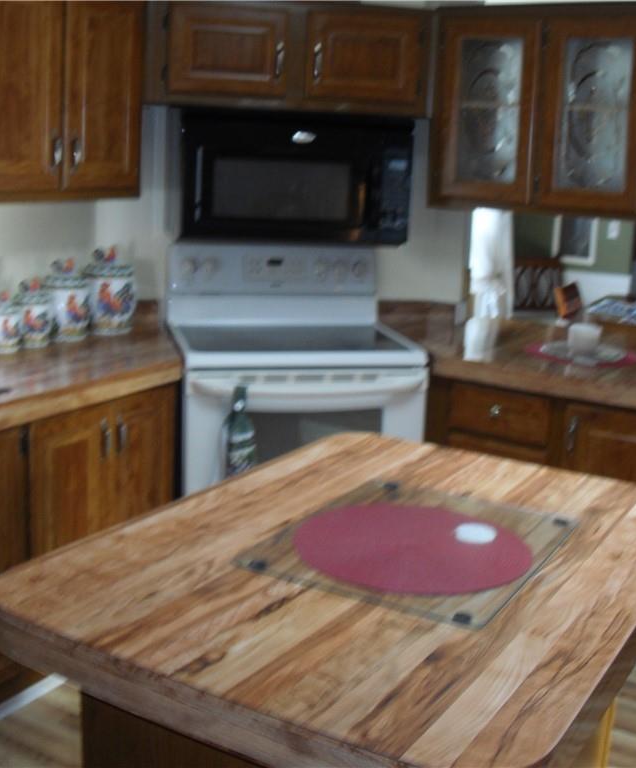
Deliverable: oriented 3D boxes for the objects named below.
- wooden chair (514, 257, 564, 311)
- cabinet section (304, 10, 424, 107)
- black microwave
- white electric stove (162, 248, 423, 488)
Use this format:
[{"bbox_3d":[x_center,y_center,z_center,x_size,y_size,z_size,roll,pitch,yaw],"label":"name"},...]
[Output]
[{"bbox_3d":[1.374,-0.279,6.342,0.440,0.885,0.500,-2,14,-19],"label":"wooden chair"},{"bbox_3d":[0.114,-1.106,3.669,0.405,0.300,0.330,-1,13,-15],"label":"cabinet section"},{"bbox_3d":[-0.106,-0.704,3.608,0.757,0.410,0.400,-1,14,-15],"label":"black microwave"},{"bbox_3d":[-0.108,0.153,3.582,0.757,1.175,0.670,-1,14,-15],"label":"white electric stove"}]

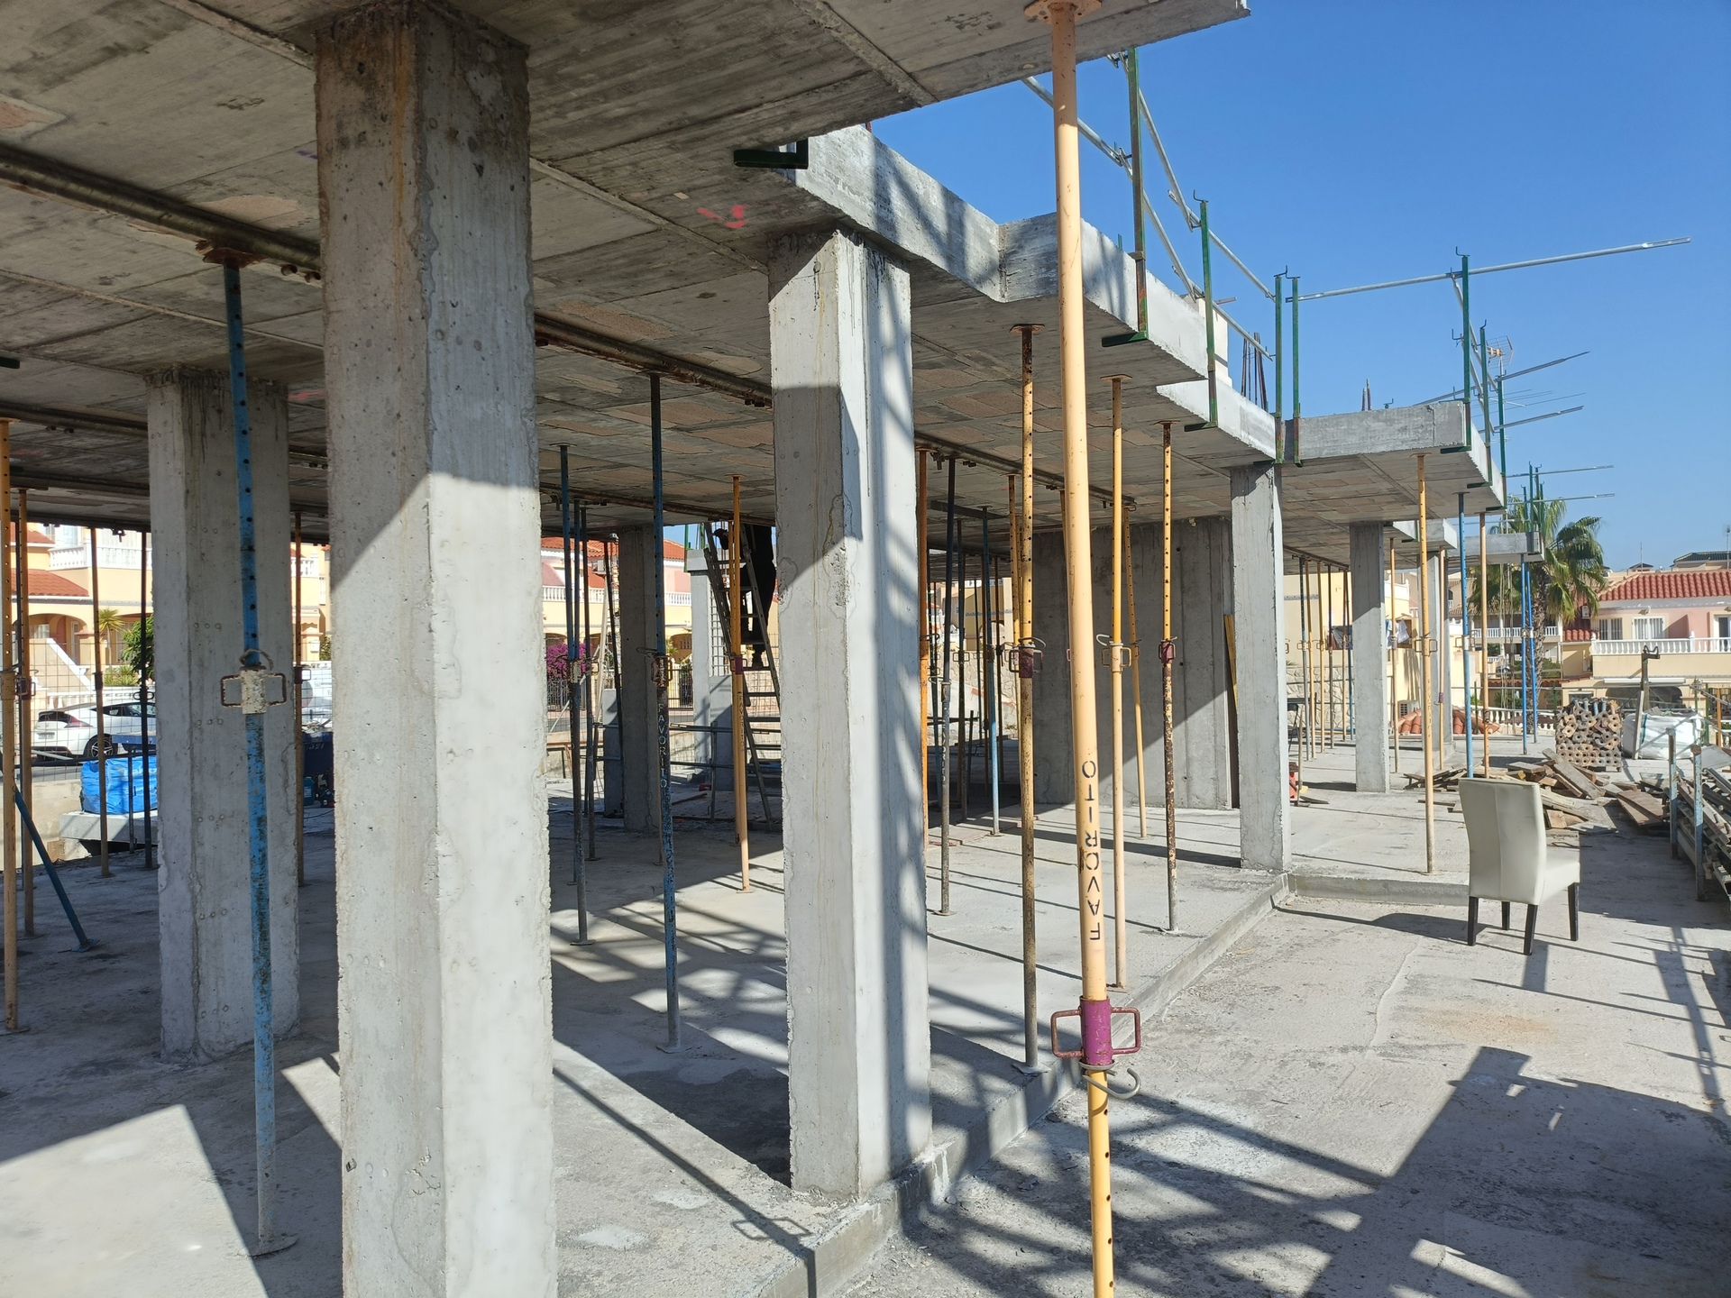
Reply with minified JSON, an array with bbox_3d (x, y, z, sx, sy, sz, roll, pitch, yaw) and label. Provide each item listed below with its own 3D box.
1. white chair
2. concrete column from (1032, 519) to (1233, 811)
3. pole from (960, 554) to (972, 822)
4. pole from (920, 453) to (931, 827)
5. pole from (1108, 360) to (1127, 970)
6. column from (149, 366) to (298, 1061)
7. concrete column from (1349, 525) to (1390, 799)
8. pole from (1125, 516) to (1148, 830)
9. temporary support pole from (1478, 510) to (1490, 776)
[{"bbox_3d":[3.798,1.235,7.292,0.580,0.969,0.450,-1,0,-40],"label":"white chair"},{"bbox_3d":[2.687,0.166,12.904,2.072,2.895,0.243,-2,0,30],"label":"concrete column"},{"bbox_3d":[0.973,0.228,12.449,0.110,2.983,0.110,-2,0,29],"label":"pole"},{"bbox_3d":[0.361,0.239,7.357,0.060,2.811,0.060,-1,0,30],"label":"pole"},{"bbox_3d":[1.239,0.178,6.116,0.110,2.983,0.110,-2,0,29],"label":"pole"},{"bbox_3d":[-2.795,0.263,5.460,0.254,2.895,0.467,-2,0,30],"label":"column"},{"bbox_3d":[5.505,0.102,13.639,0.295,2.895,0.298,-2,0,30],"label":"concrete column"},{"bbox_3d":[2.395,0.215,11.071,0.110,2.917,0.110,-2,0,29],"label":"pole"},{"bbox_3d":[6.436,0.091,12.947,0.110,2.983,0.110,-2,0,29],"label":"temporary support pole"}]

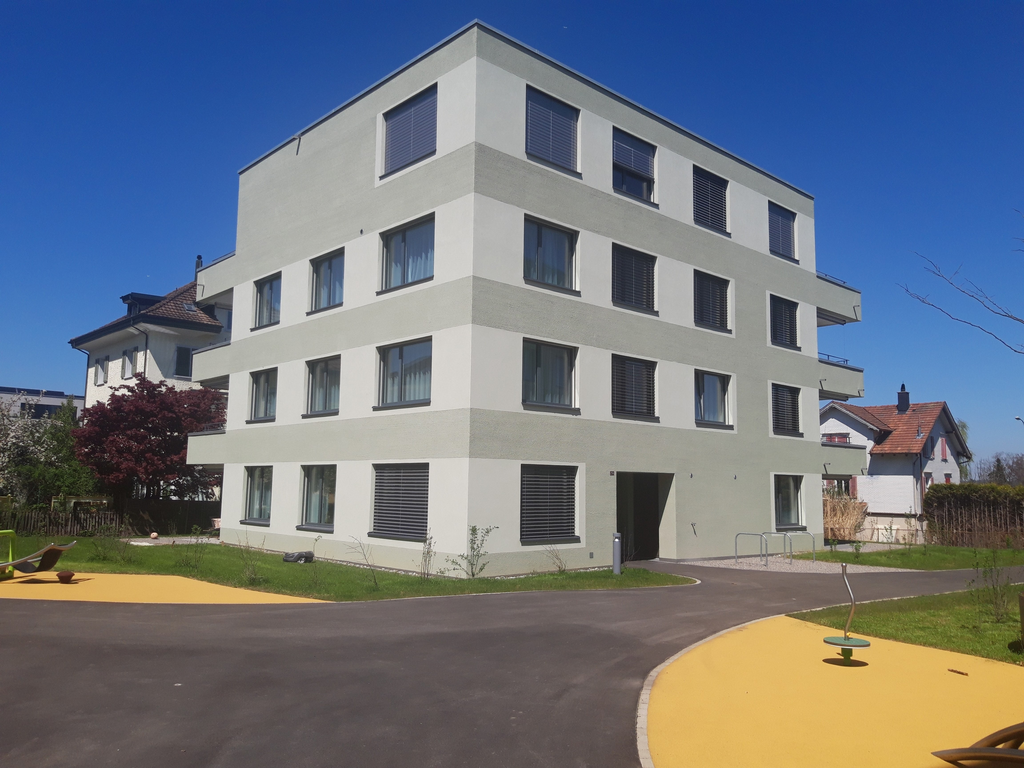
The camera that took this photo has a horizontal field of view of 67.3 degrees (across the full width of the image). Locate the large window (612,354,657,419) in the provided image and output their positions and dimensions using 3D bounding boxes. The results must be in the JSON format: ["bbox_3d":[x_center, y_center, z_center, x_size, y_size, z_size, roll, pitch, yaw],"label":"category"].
[{"bbox_3d":[3.141,0.077,20.010,1.790,1.514,0.130,7,-9,-42],"label":"large window"}]

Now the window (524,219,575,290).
[{"bbox_3d":[0.847,-2.940,17.543,1.789,1.448,0.200,7,-10,-41],"label":"window"}]

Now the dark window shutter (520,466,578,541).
[{"bbox_3d":[0.765,2.659,17.402,1.832,1.620,0.180,7,-10,-42],"label":"dark window shutter"}]

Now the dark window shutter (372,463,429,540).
[{"bbox_3d":[-2.557,2.704,17.788,0.200,1.711,2.196,7,-9,-42],"label":"dark window shutter"}]

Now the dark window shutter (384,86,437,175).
[{"bbox_3d":[-2.447,-6.142,18.878,0.200,1.737,2.196,7,-9,-42],"label":"dark window shutter"}]

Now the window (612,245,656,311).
[{"bbox_3d":[3.108,-2.763,20.141,1.833,1.460,0.180,7,-10,-42],"label":"window"}]

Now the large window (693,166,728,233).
[{"bbox_3d":[5.645,-5.252,22.110,1.786,1.615,0.200,7,-10,-41],"label":"large window"}]

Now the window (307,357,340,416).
[{"bbox_3d":[-4.911,0.050,20.500,0.180,1.440,1.845,7,-10,-43],"label":"window"}]

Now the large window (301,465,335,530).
[{"bbox_3d":[-4.949,2.927,20.141,0.180,1.620,1.845,7,-10,-43],"label":"large window"}]

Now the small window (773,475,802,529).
[{"bbox_3d":[8.403,3.587,23.535,1.794,1.571,0.200,7,-10,-41],"label":"small window"}]

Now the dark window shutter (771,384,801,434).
[{"bbox_3d":[8.451,0.825,23.905,1.756,1.483,0.200,7,-10,-41],"label":"dark window shutter"}]

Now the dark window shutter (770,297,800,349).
[{"bbox_3d":[9.033,-2.061,25.688,1.827,1.523,0.130,7,-9,-42],"label":"dark window shutter"}]

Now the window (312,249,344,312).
[{"bbox_3d":[-4.875,-2.778,20.853,0.180,1.460,1.845,7,-10,-43],"label":"window"}]

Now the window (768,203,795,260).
[{"bbox_3d":[8.917,-5.074,25.606,1.852,1.590,0.140,7,-10,-42],"label":"window"}]

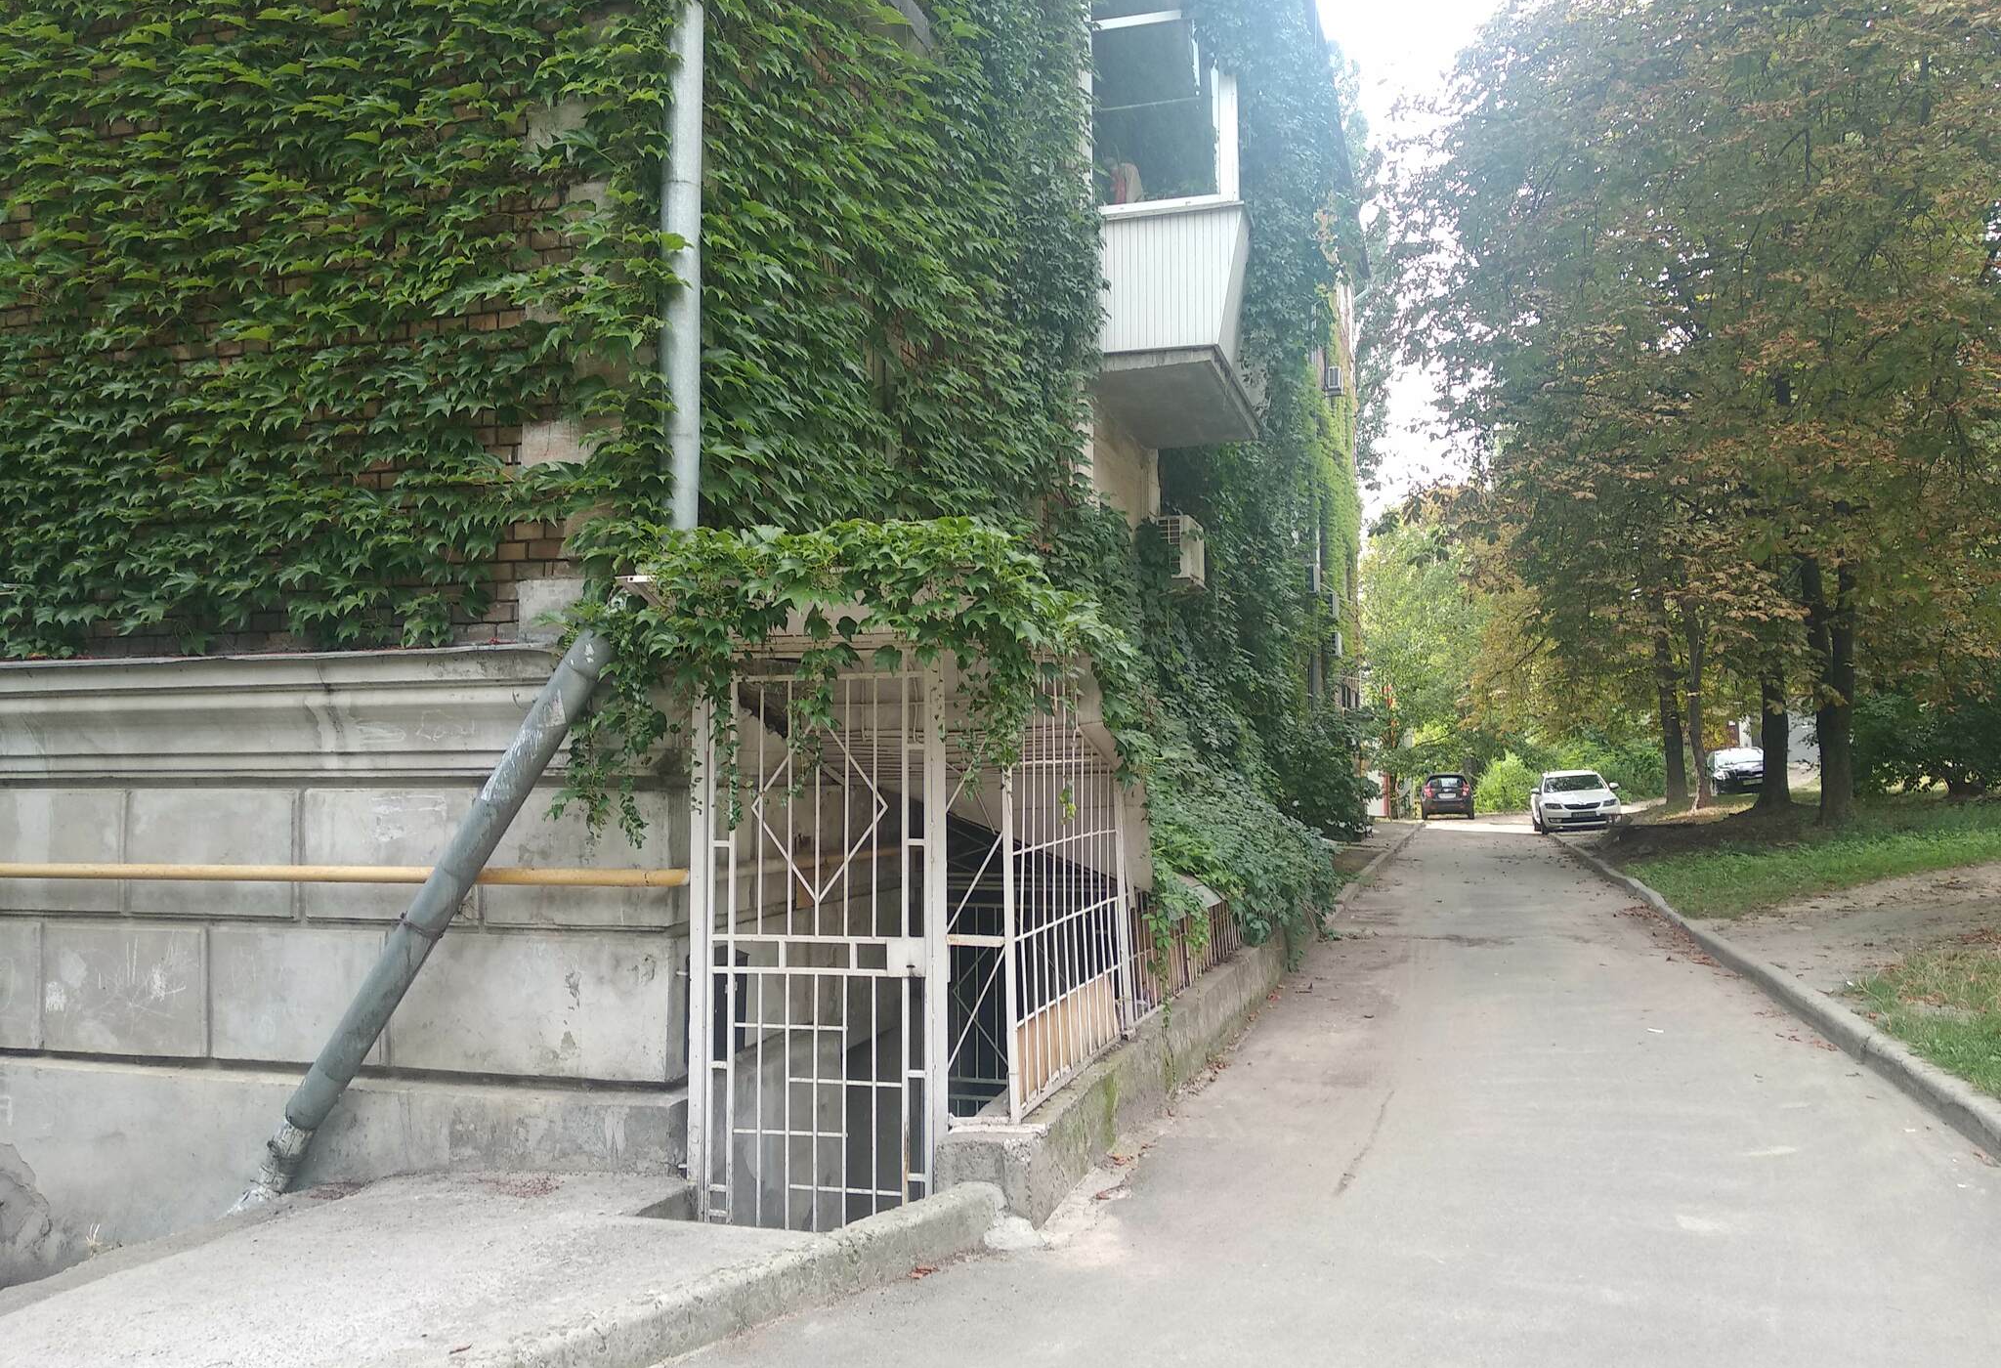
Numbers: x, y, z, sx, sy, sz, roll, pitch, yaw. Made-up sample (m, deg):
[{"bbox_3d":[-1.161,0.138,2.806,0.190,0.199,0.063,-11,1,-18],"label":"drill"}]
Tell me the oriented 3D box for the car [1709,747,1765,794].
[{"bbox_3d":[23.047,2.722,46.744,1.790,1.470,4.400,-6,-5,16],"label":"car"}]

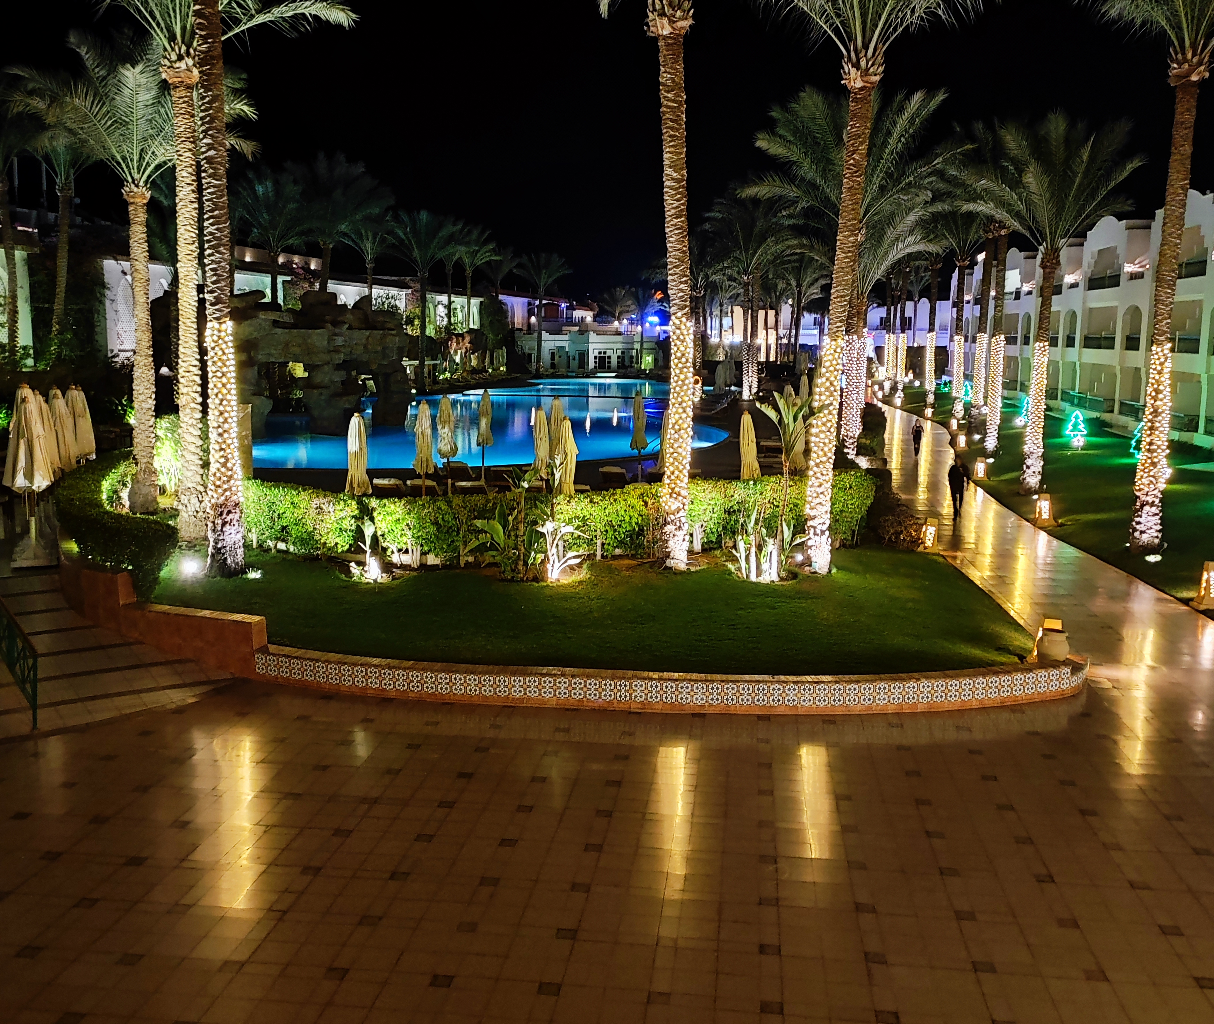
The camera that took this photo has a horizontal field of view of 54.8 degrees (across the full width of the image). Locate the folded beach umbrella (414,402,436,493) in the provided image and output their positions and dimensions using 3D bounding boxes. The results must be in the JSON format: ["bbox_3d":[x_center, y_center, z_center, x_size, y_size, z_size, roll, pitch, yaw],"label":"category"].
[{"bbox_3d":[-4.473,-1.415,28.810,0.550,2.683,0.550,1,8,0],"label":"folded beach umbrella"}]

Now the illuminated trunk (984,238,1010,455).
[{"bbox_3d":[15.811,-6.780,47.520,0.620,8.912,0.620,1,9,0],"label":"illuminated trunk"}]

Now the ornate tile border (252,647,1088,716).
[{"bbox_3d":[0.949,2.477,17.271,12.750,0.470,1.750,1,8,0],"label":"ornate tile border"}]

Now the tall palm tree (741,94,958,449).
[{"bbox_3d":[8.977,-8.798,43.430,7.794,13.554,7.794,1,9,0],"label":"tall palm tree"}]

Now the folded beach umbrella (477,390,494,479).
[{"bbox_3d":[-3.479,-2.150,33.552,0.480,2.772,0.480,1,8,0],"label":"folded beach umbrella"}]

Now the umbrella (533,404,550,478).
[{"bbox_3d":[-1.432,-1.091,25.650,0.450,2.450,0.450,0,9,-3],"label":"umbrella"}]

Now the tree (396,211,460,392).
[{"bbox_3d":[-13.782,-15.796,88.665,5.500,13.642,5.500,1,8,0],"label":"tree"}]

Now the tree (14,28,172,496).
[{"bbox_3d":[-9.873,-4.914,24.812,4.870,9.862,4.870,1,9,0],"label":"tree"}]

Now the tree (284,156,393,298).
[{"bbox_3d":[-13.406,-11.521,58.959,5.200,12.586,5.200,-1,9,-13],"label":"tree"}]

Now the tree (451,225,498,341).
[{"bbox_3d":[-11.879,-17.980,102.491,4.800,13.960,4.800,1,8,0],"label":"tree"}]

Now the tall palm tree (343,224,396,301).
[{"bbox_3d":[-17.323,-15.074,85.743,4.237,11.972,4.237,1,9,0],"label":"tall palm tree"}]

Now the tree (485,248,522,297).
[{"bbox_3d":[-11.707,-21.660,128.230,4.900,13.720,4.900,1,8,0],"label":"tree"}]

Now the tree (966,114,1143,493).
[{"bbox_3d":[13.320,-6.261,35.821,5.582,11.418,5.582,1,9,0],"label":"tree"}]

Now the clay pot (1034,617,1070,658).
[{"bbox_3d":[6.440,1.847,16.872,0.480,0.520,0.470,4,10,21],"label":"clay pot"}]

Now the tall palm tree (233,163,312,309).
[{"bbox_3d":[-20.529,-13.932,72.777,5.600,14.457,5.600,1,8,0],"label":"tall palm tree"}]

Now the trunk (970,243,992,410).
[{"bbox_3d":[19.278,-8.887,60.325,0.580,9.749,0.580,3,9,17],"label":"trunk"}]

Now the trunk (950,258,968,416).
[{"bbox_3d":[21.419,-10.431,70.994,0.580,9.598,0.580,3,9,16],"label":"trunk"}]

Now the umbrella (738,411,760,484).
[{"bbox_3d":[3.182,-0.957,26.439,0.520,2.632,0.520,1,8,0],"label":"umbrella"}]

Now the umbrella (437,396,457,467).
[{"bbox_3d":[-4.049,-1.734,29.591,0.500,2.450,0.500,0,9,-8],"label":"umbrella"}]

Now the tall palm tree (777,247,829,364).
[{"bbox_3d":[17.480,-17.546,106.553,5.100,12.732,5.100,1,8,0],"label":"tall palm tree"}]

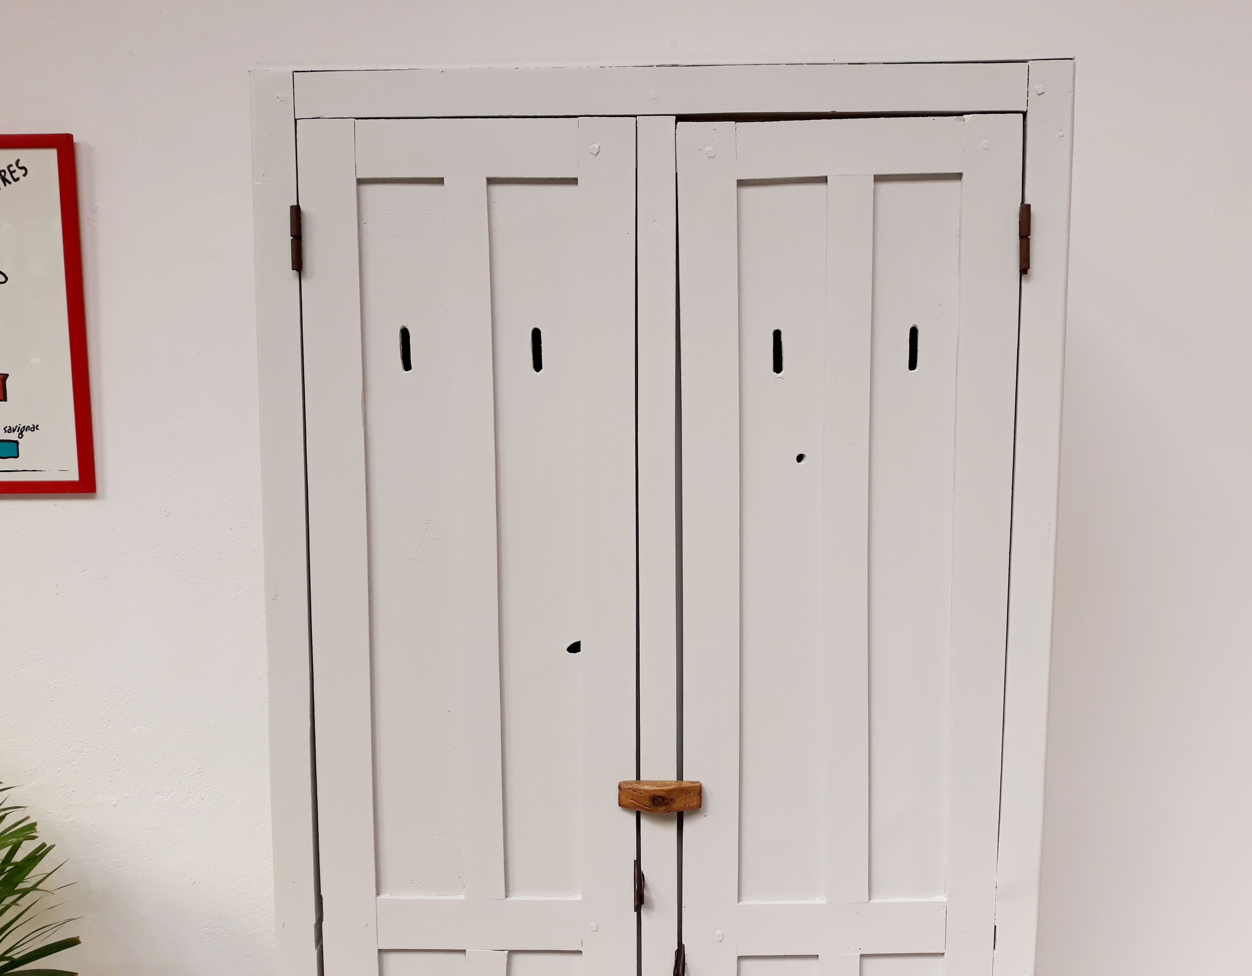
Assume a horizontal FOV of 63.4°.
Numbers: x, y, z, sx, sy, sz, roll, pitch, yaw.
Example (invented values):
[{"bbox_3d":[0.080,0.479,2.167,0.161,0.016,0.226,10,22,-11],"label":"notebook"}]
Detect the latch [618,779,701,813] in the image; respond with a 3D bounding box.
[{"bbox_3d":[0.045,0.400,1.312,0.107,0.033,0.027,0,5,1],"label":"latch"}]

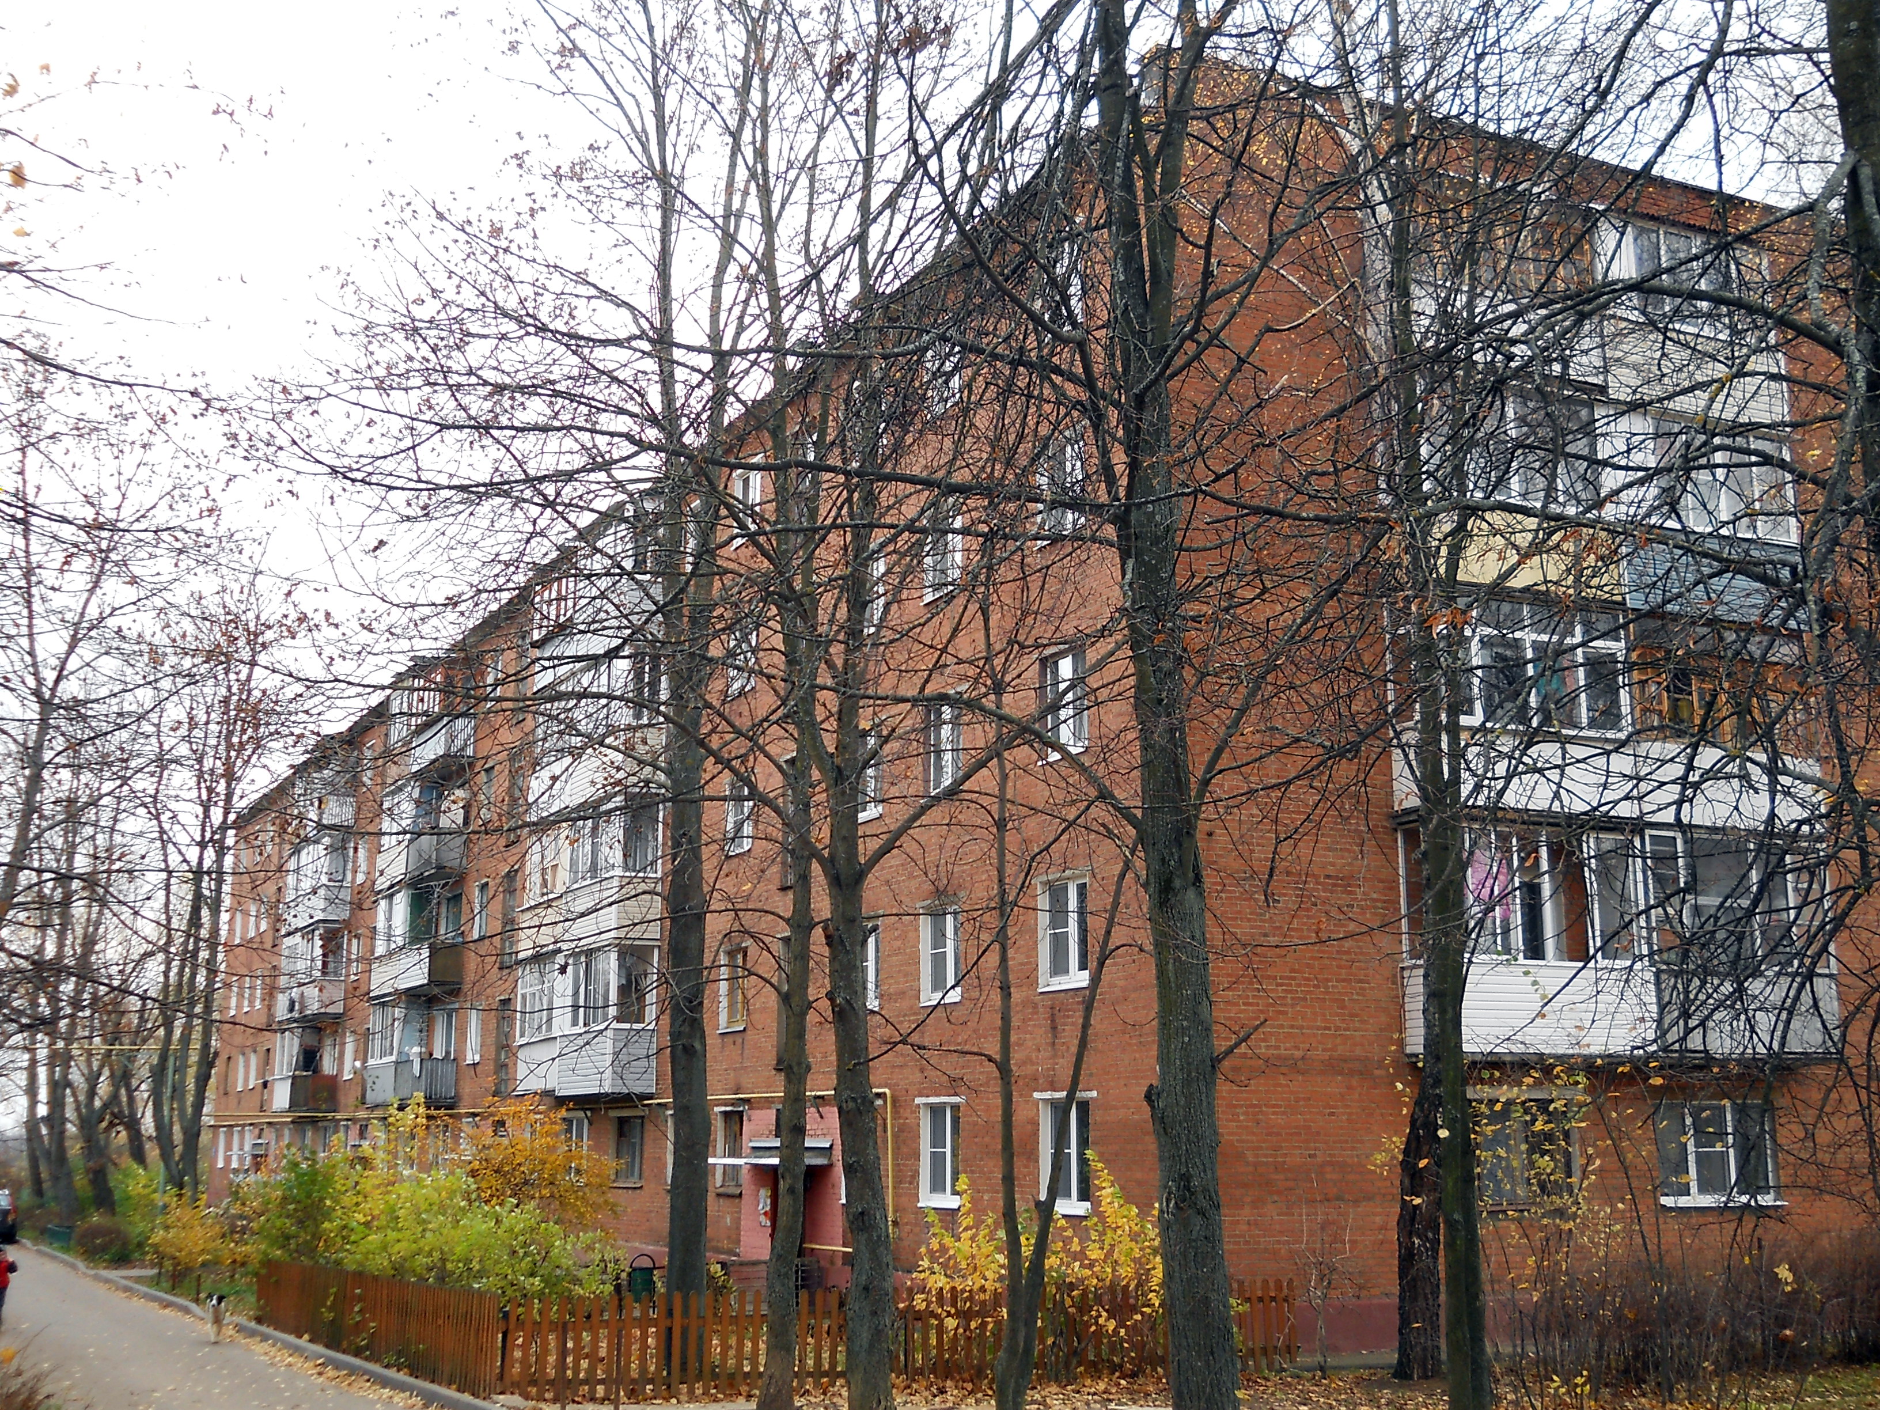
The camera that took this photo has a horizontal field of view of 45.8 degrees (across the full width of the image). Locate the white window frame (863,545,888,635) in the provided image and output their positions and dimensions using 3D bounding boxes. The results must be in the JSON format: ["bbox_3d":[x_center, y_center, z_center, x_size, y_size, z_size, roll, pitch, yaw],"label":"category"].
[{"bbox_3d":[-0.978,-1.747,33.187,0.200,1.400,1.270,6,-13,-25],"label":"white window frame"}]

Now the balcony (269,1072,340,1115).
[{"bbox_3d":[-19.273,11.827,67.501,0.800,1.150,6.350,6,-13,-25],"label":"balcony"}]

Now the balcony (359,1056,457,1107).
[{"bbox_3d":[-13.220,9.457,55.329,0.800,1.150,6.550,6,-13,-25],"label":"balcony"}]

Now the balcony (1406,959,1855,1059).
[{"bbox_3d":[8.305,3.798,26.719,6.100,1.140,0.850,6,-13,-25],"label":"balcony"}]

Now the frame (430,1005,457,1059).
[{"bbox_3d":[-11.891,8.040,53.944,0.200,1.370,2.150,6,-13,-25],"label":"frame"}]

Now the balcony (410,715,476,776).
[{"bbox_3d":[-12.420,1.117,55.471,0.780,1.110,3.500,6,-13,-25],"label":"balcony"}]

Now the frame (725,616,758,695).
[{"bbox_3d":[-3.295,-0.819,37.840,0.200,1.380,1.330,6,-13,-25],"label":"frame"}]

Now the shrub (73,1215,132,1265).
[{"bbox_3d":[-17.764,11.342,47.369,1.300,1.060,1.300,6,-13,-25],"label":"shrub"}]

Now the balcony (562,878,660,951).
[{"bbox_3d":[-6.173,4.032,41.672,0.850,1.250,3.300,6,-13,-25],"label":"balcony"}]

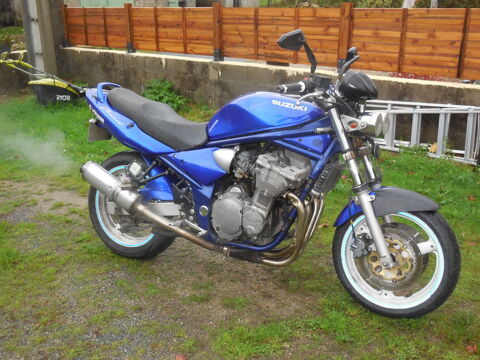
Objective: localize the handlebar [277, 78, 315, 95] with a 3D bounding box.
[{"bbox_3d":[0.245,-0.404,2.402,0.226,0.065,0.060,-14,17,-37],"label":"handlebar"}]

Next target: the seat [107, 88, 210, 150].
[{"bbox_3d":[-0.428,-0.330,3.014,0.660,0.280,0.270,8,7,24],"label":"seat"}]

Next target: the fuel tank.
[{"bbox_3d":[0.114,-0.299,2.767,0.610,0.250,0.300,8,7,24],"label":"fuel tank"}]

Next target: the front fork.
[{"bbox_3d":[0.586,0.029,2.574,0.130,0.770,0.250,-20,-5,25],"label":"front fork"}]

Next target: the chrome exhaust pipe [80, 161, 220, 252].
[{"bbox_3d":[-0.470,0.158,2.856,0.860,0.170,0.170,27,12,13],"label":"chrome exhaust pipe"}]

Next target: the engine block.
[{"bbox_3d":[0.138,0.077,2.783,0.465,0.505,0.430,8,7,24],"label":"engine block"}]

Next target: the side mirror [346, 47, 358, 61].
[{"bbox_3d":[0.578,-0.650,2.860,0.045,0.080,0.130,5,6,-1],"label":"side mirror"}]

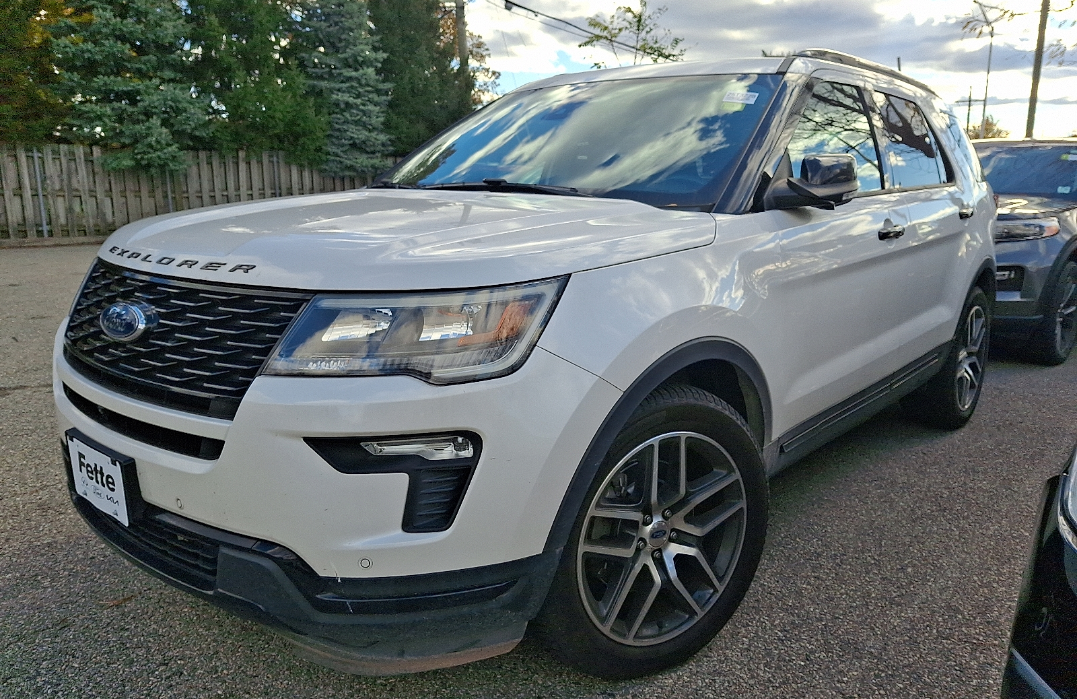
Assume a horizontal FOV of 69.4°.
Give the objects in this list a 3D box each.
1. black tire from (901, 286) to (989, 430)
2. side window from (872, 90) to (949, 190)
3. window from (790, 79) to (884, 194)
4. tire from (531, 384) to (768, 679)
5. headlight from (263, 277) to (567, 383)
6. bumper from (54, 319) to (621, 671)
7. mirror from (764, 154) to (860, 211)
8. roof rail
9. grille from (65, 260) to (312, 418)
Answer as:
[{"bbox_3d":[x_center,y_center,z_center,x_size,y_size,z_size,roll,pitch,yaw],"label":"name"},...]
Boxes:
[{"bbox_3d":[2.162,0.031,4.098,0.260,0.760,0.760,9,14,41],"label":"black tire"},{"bbox_3d":[1.554,-0.875,3.289,0.060,0.427,0.840,-19,-4,43],"label":"side window"},{"bbox_3d":[0.985,-0.741,2.659,0.060,0.437,0.920,-18,-4,43],"label":"window"},{"bbox_3d":[0.257,0.443,1.997,0.760,0.760,0.260,-7,13,-31],"label":"tire"},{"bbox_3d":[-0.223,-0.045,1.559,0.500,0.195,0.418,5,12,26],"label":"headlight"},{"bbox_3d":[-0.768,0.250,2.072,1.950,0.690,0.700,9,14,41],"label":"bumper"},{"bbox_3d":[0.781,-0.465,2.176,0.260,0.170,0.210,9,14,41],"label":"mirror"},{"bbox_3d":[1.525,-1.231,3.477,0.070,0.120,1.800,9,14,41],"label":"roof rail"},{"bbox_3d":[-0.923,-0.046,1.841,1.130,0.270,0.200,9,14,41],"label":"grille"}]

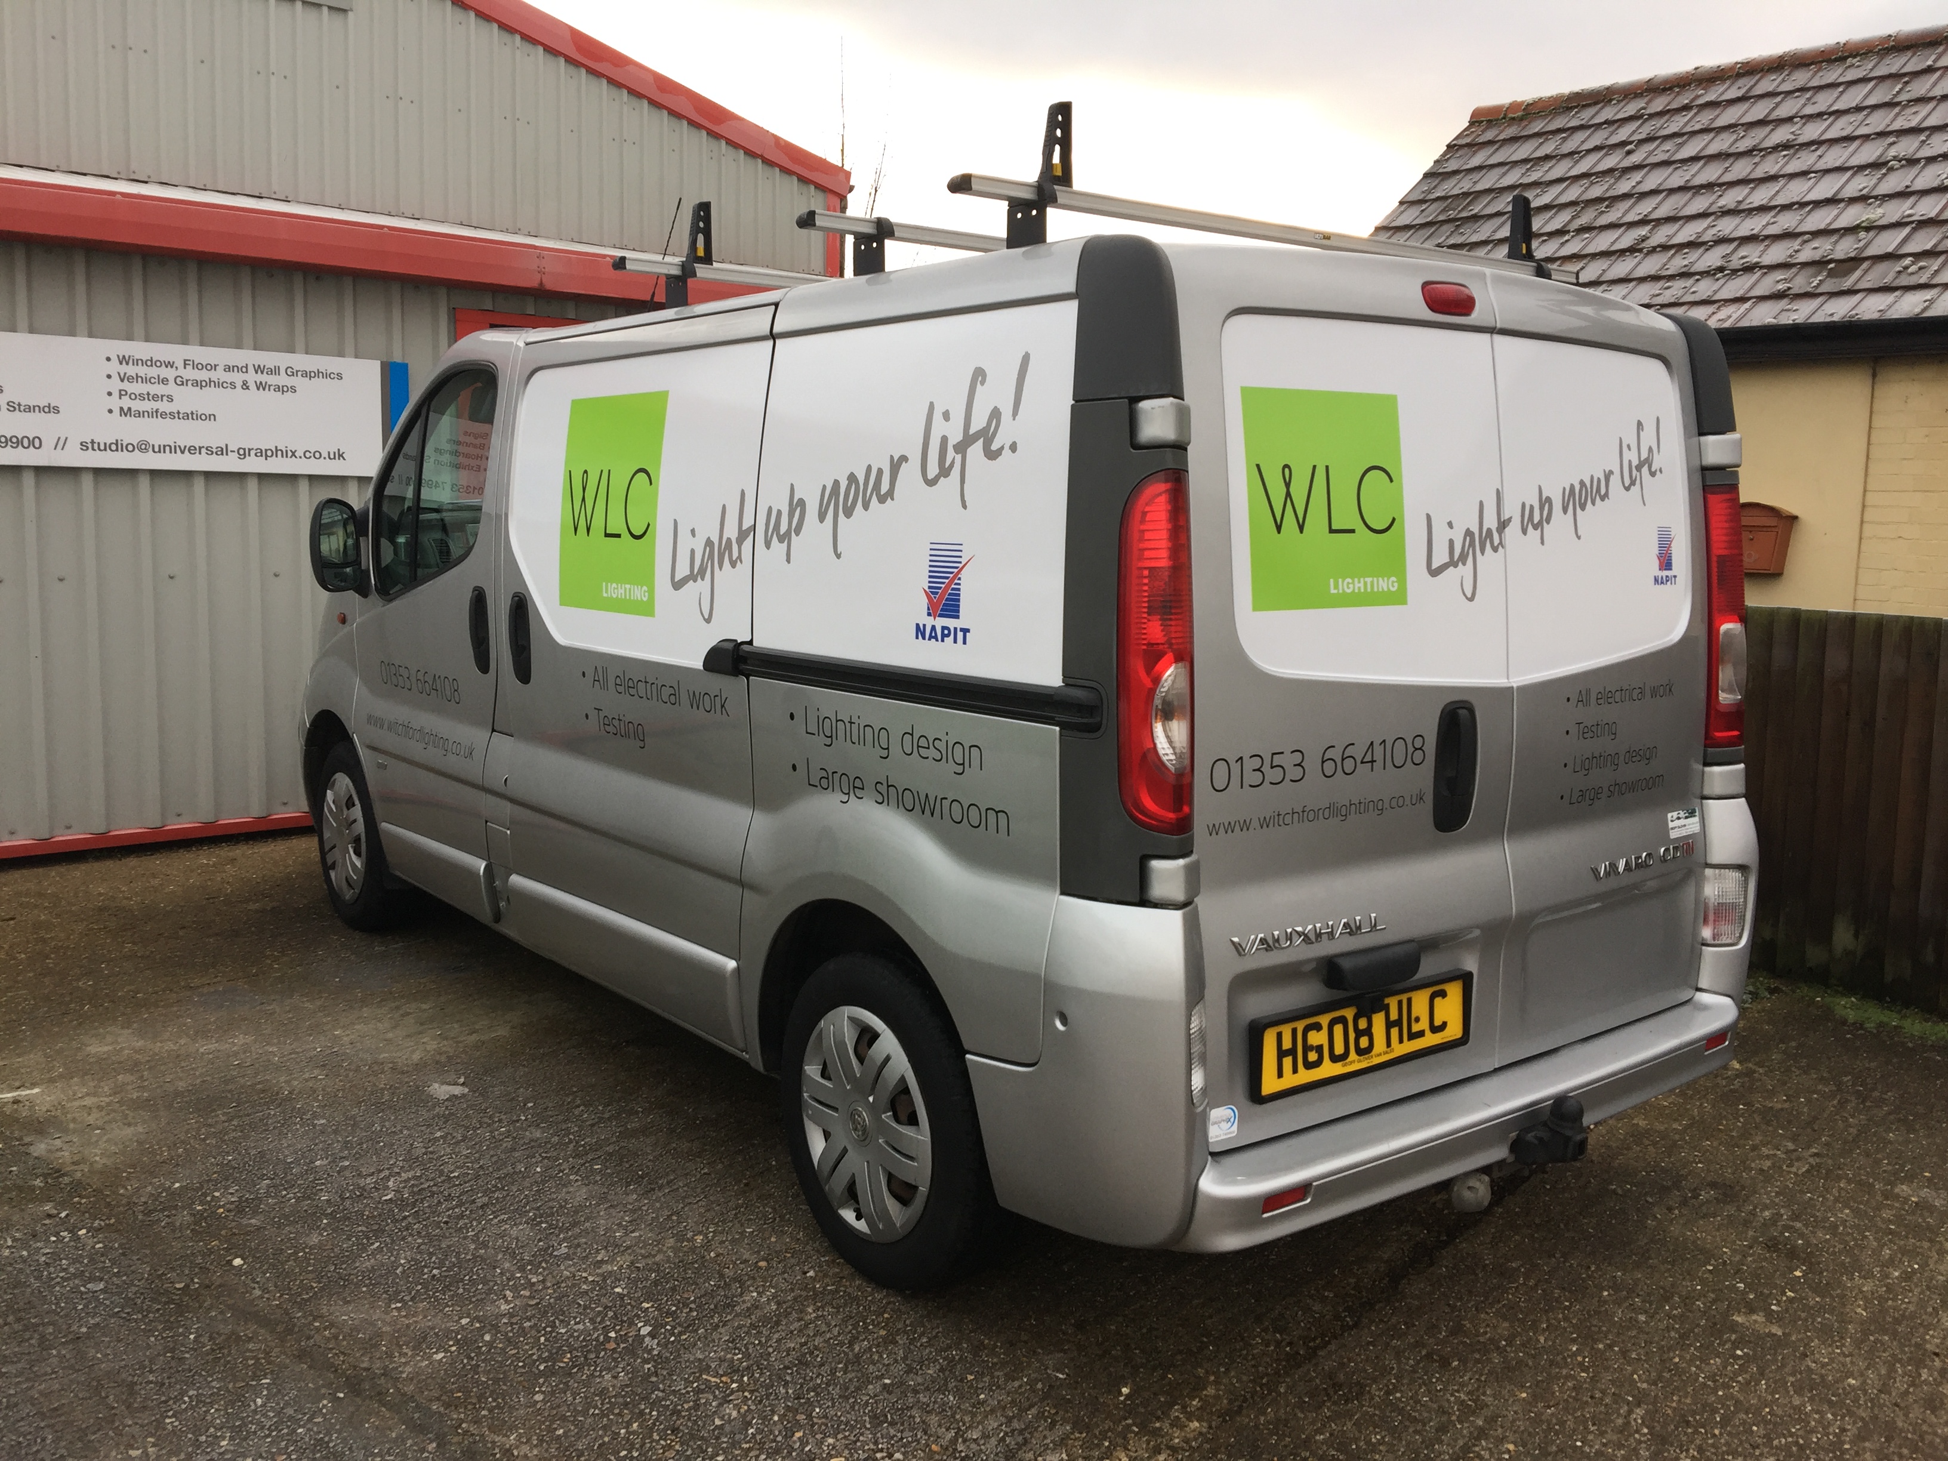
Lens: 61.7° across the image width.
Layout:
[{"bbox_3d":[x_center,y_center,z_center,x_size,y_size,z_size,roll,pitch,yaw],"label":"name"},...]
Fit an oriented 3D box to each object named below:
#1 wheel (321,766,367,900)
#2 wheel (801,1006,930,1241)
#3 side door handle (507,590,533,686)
[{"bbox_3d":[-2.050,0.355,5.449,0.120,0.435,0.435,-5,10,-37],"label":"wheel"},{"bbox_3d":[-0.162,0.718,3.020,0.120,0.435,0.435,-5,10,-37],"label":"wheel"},{"bbox_3d":[-1.121,-0.226,4.035,0.038,0.225,0.075,-5,10,-37],"label":"side door handle"}]

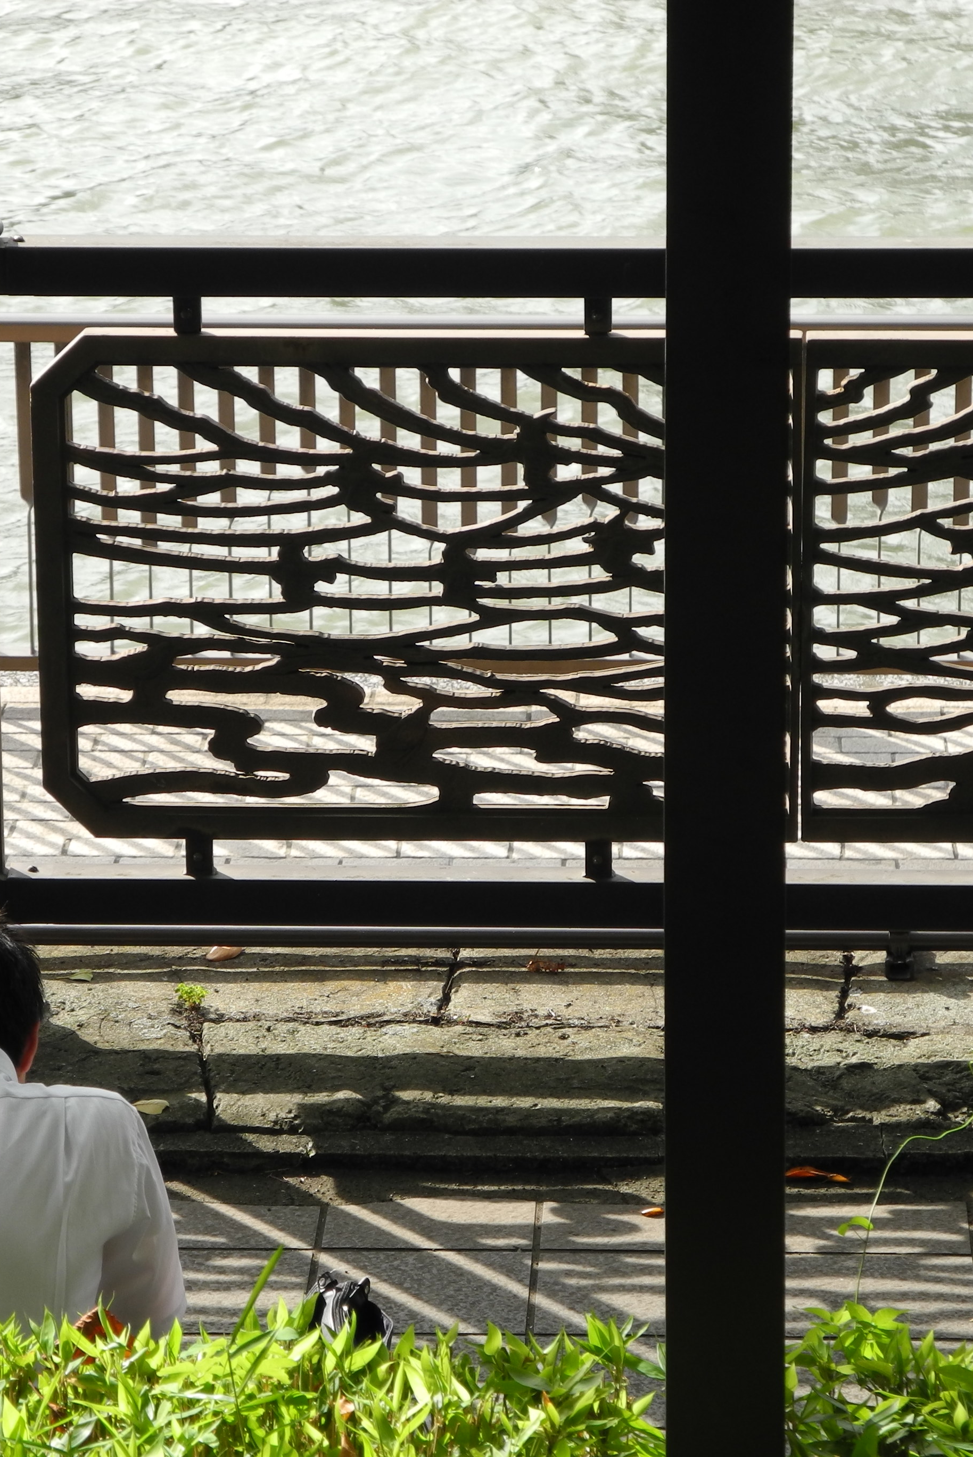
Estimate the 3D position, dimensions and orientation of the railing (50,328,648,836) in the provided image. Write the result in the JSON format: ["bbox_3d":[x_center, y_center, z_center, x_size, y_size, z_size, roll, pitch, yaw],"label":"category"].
[{"bbox_3d":[-0.104,-0.207,9.753,1.122,0.765,0.040,0,19,2],"label":"railing"}]

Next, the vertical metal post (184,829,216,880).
[{"bbox_3d":[-0.422,0.182,9.894,0.041,0.067,0.035,0,19,2],"label":"vertical metal post"}]

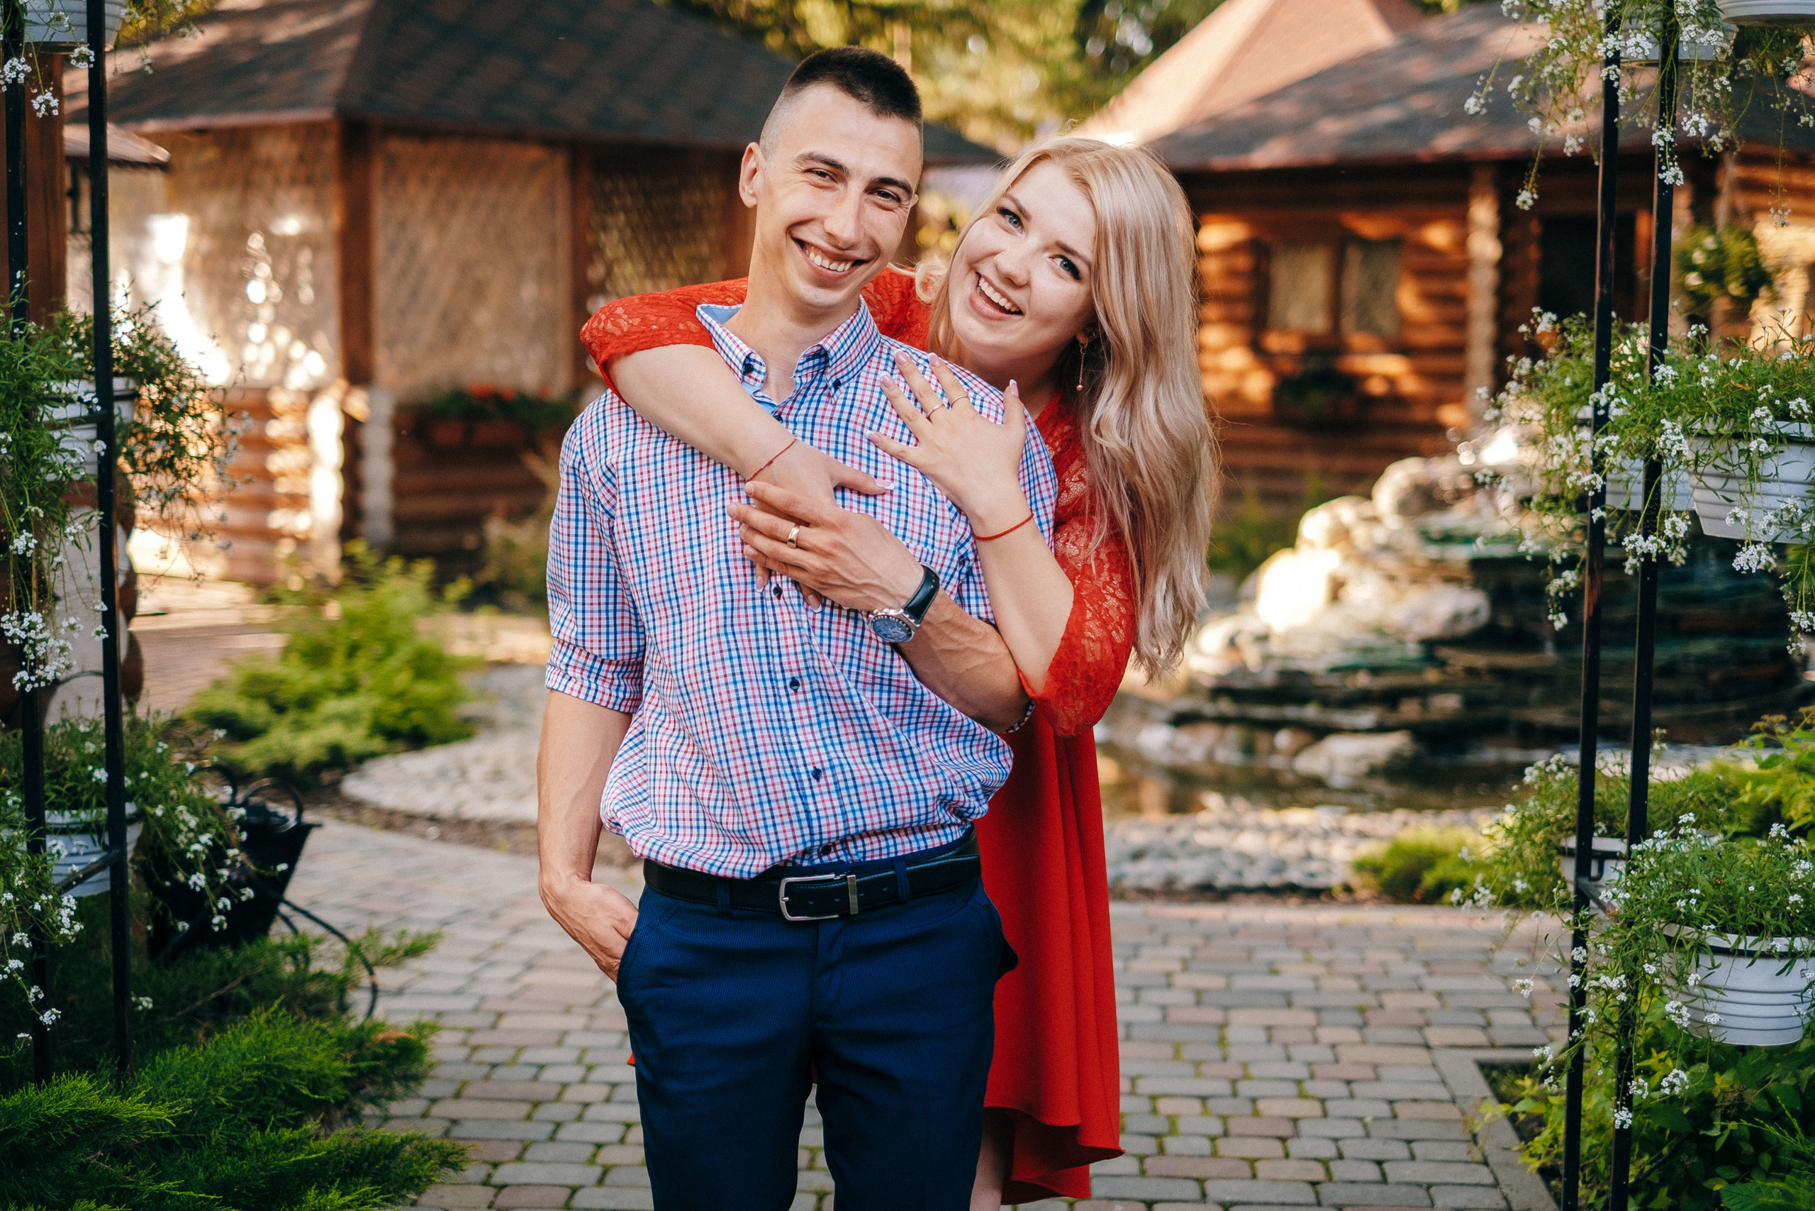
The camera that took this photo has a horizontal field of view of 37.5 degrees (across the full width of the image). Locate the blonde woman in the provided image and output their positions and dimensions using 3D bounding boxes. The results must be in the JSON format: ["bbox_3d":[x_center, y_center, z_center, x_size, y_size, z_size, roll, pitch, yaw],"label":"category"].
[{"bbox_3d":[-0.010,0.371,2.580,0.600,1.620,0.550,2,6,10],"label":"blonde woman"}]

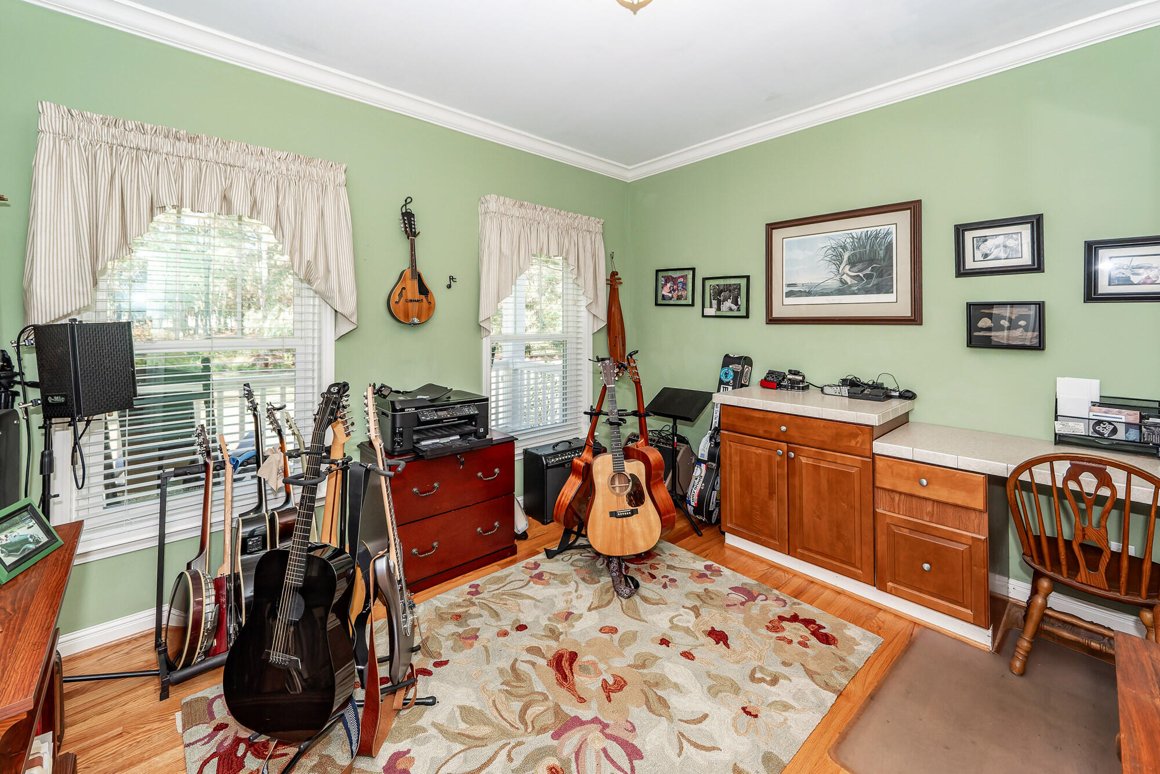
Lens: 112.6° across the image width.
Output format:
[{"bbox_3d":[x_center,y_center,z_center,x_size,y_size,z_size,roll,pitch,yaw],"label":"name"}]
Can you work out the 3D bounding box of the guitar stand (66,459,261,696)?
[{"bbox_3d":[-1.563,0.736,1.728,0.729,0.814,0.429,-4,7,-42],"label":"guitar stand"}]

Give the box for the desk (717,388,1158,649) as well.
[{"bbox_3d":[1.759,0.600,2.088,0.611,0.960,1.837,-4,7,-42],"label":"desk"}]

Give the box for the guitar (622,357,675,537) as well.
[{"bbox_3d":[0.332,0.345,2.357,0.117,1.040,0.398,-7,5,-38],"label":"guitar"}]

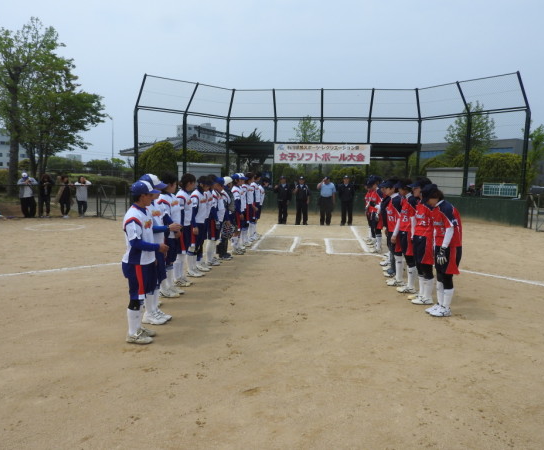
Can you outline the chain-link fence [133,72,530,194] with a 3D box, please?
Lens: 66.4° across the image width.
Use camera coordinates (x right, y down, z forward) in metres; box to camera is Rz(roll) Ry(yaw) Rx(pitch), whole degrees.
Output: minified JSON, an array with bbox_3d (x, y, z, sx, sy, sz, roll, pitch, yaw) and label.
[{"bbox_3d":[2.113,-3.328,17.704,15.445,5.094,4.057,2,6,6],"label":"chain-link fence"}]

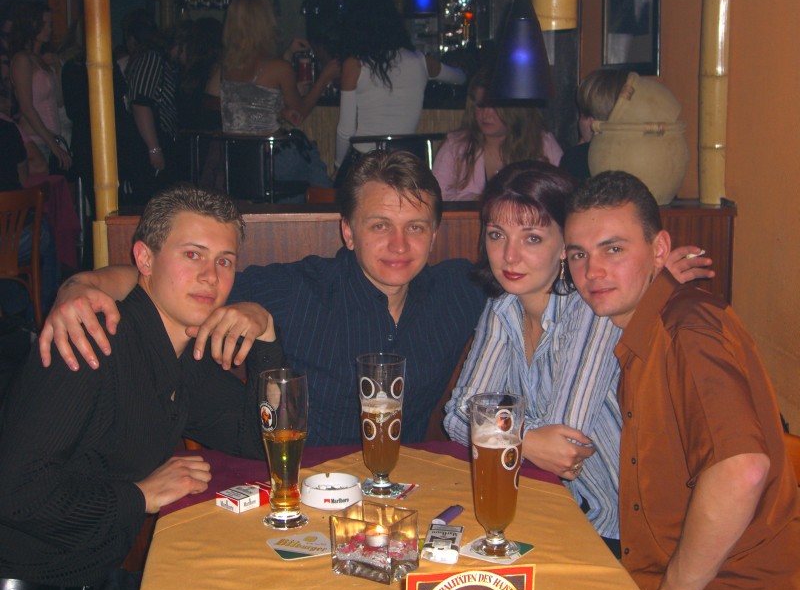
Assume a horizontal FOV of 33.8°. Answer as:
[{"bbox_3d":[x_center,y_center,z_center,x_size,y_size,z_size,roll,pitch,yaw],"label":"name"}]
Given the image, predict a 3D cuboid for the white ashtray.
[{"bbox_3d":[-0.113,0.329,2.221,0.103,0.035,0.103,-1,10,-3],"label":"white ashtray"}]

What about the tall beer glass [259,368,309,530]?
[{"bbox_3d":[-0.183,0.245,2.093,0.080,0.243,0.080,0,10,0],"label":"tall beer glass"}]

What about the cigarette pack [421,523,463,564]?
[{"bbox_3d":[0.065,0.374,1.988,0.055,0.022,0.086,2,10,10],"label":"cigarette pack"}]

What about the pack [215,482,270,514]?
[{"bbox_3d":[-0.257,0.337,2.211,0.056,0.023,0.088,8,12,39],"label":"pack"}]

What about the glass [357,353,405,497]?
[{"bbox_3d":[-0.032,0.224,2.253,0.083,0.232,0.083,0,10,0],"label":"glass"}]

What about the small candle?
[{"bbox_3d":[-0.034,0.350,1.901,0.037,0.019,0.037,0,10,0],"label":"small candle"}]

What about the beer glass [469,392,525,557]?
[{"bbox_3d":[0.145,0.270,1.978,0.083,0.232,0.083,0,10,0],"label":"beer glass"}]

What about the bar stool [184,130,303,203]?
[{"bbox_3d":[-0.688,-0.296,5.870,0.500,0.850,0.480,0,10,0],"label":"bar stool"}]

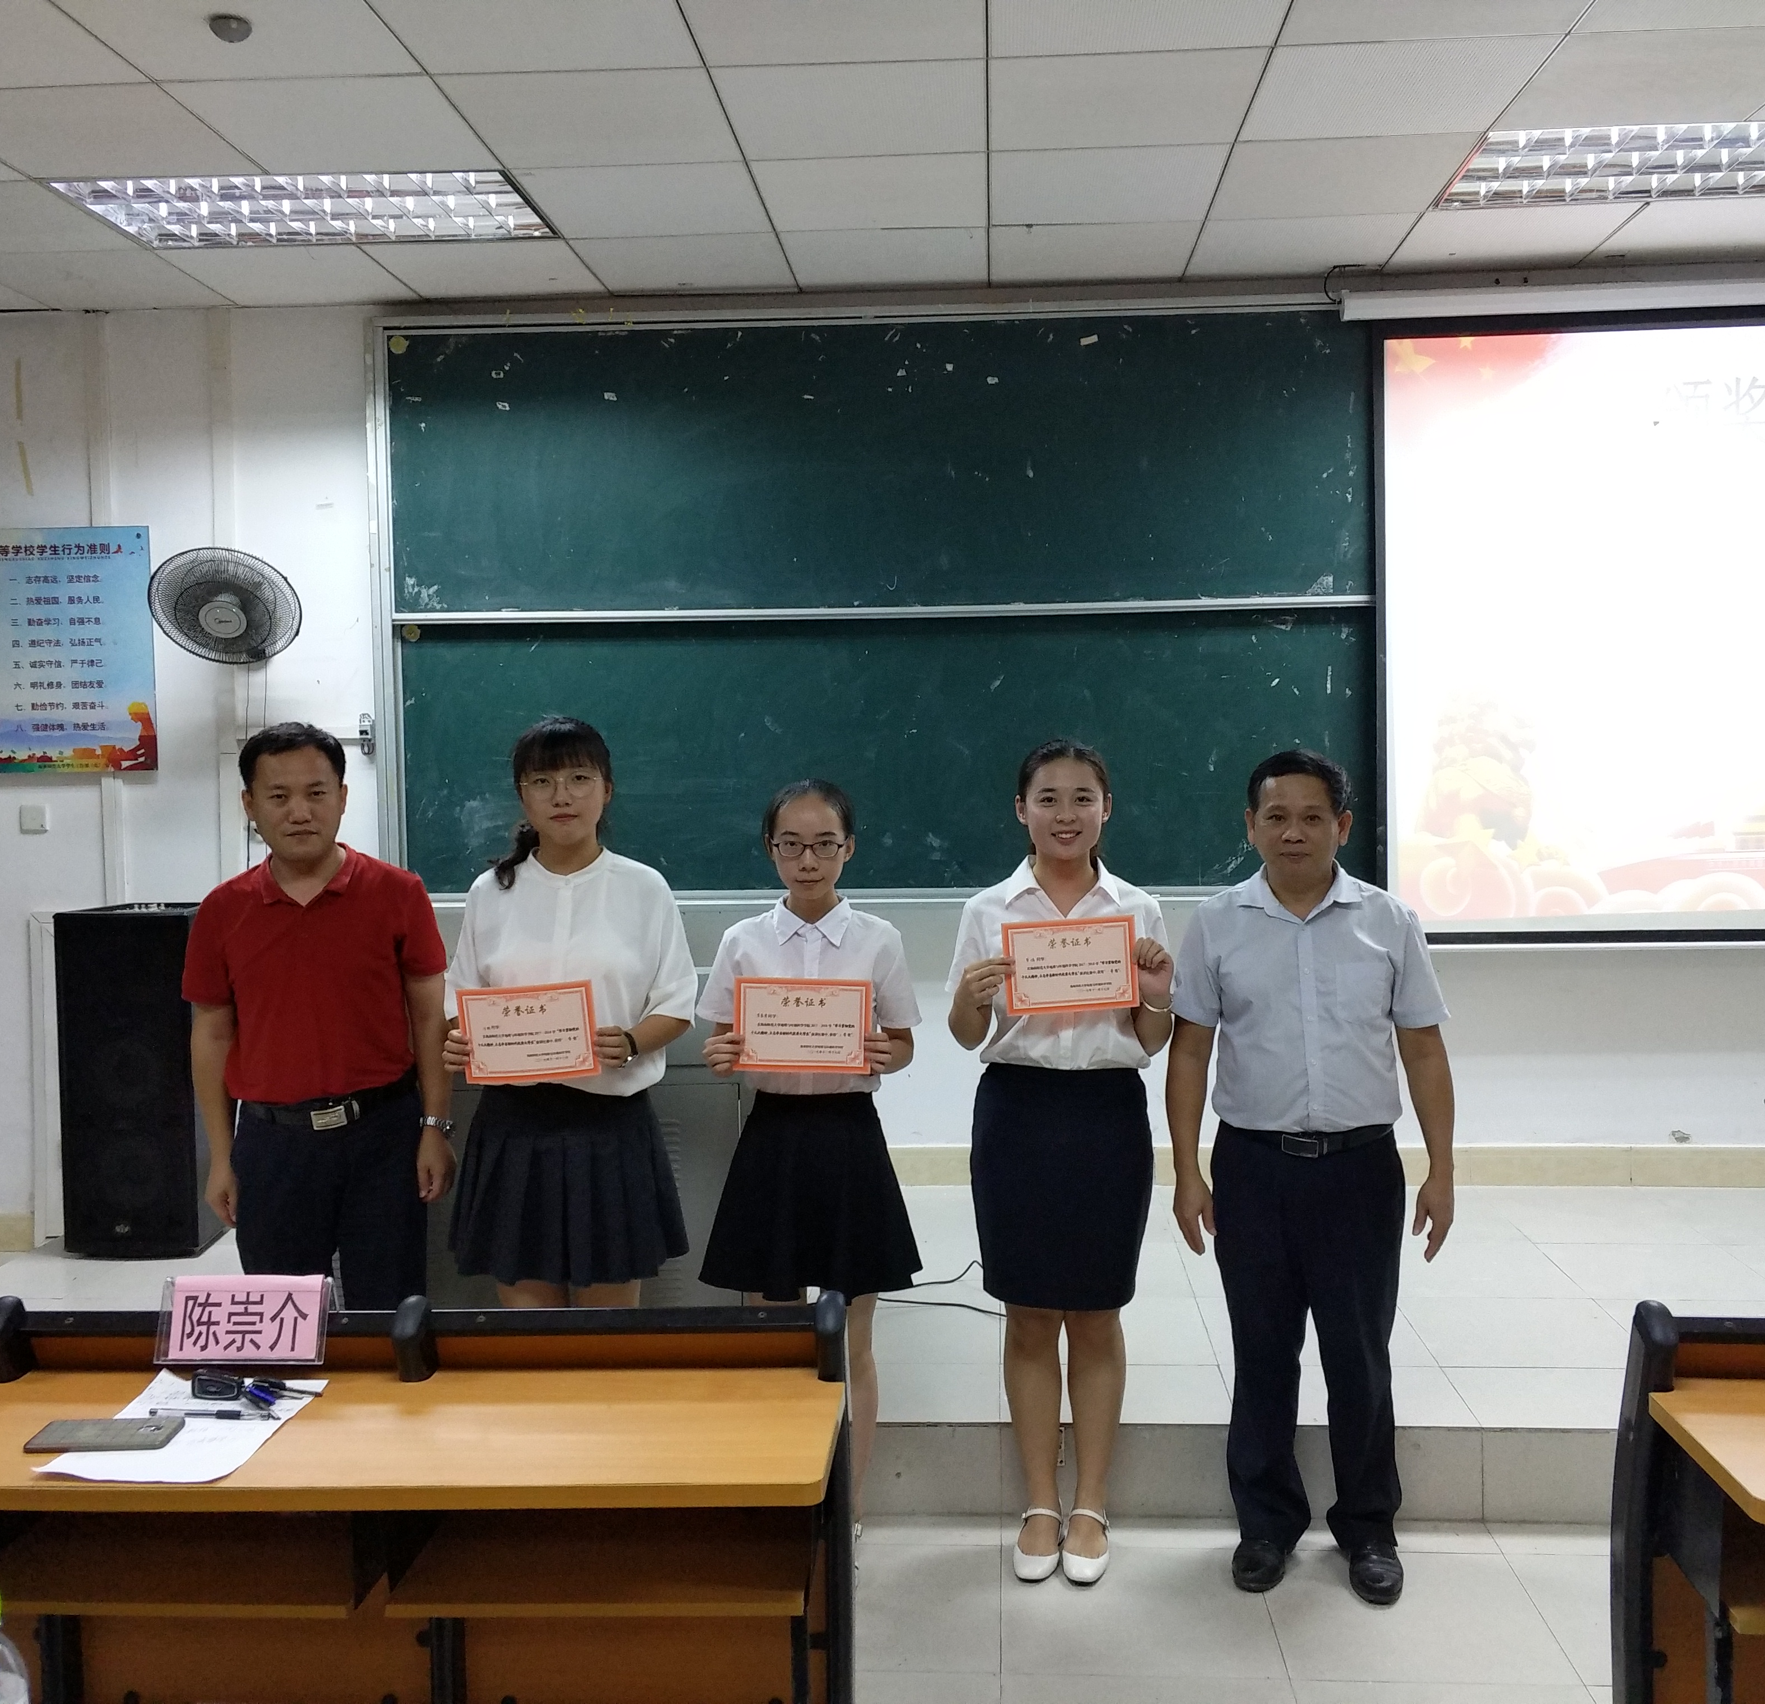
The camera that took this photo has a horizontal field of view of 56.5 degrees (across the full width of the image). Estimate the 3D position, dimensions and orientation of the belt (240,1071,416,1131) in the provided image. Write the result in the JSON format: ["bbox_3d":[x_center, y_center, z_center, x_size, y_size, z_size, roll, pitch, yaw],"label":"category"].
[{"bbox_3d":[-1.117,0.486,3.299,0.355,0.075,0.260,-1,4,-8],"label":"belt"}]

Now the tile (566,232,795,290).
[{"bbox_3d":[-0.598,-1.797,4.993,0.605,0.020,0.590,0,4,4],"label":"tile"}]

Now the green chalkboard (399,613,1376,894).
[{"bbox_3d":[0.133,-0.323,5.278,3.426,0.913,0.040,0,4,4],"label":"green chalkboard"}]

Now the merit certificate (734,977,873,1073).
[{"bbox_3d":[-0.148,0.327,3.065,0.256,0.181,0.005,1,4,5],"label":"merit certificate"}]

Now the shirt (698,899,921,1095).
[{"bbox_3d":[-0.147,0.287,3.280,0.440,0.400,0.260,-1,4,0],"label":"shirt"}]

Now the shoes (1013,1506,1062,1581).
[{"bbox_3d":[0.319,1.390,3.339,0.088,0.067,0.235,0,3,9],"label":"shoes"}]

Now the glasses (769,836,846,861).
[{"bbox_3d":[-0.148,-0.004,3.191,0.143,0.045,0.140,-1,3,1],"label":"glasses"}]

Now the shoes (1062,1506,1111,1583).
[{"bbox_3d":[0.412,1.387,3.327,0.088,0.072,0.235,0,3,9],"label":"shoes"}]

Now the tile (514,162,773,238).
[{"bbox_3d":[-0.641,-1.785,4.479,0.610,0.020,0.565,0,3,3],"label":"tile"}]

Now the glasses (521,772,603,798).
[{"bbox_3d":[-0.622,-0.135,3.260,0.147,0.050,0.137,-4,3,0],"label":"glasses"}]

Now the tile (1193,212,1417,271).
[{"bbox_3d":[1.219,-1.781,4.807,0.600,0.020,0.590,0,3,3],"label":"tile"}]

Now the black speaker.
[{"bbox_3d":[-2.188,0.665,4.950,0.410,0.985,0.420,0,4,7],"label":"black speaker"}]

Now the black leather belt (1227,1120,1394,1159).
[{"bbox_3d":[0.833,0.557,3.200,0.335,0.055,0.250,0,4,6],"label":"black leather belt"}]

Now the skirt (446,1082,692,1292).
[{"bbox_3d":[-0.632,0.625,3.288,0.480,0.400,0.370,-1,3,-4],"label":"skirt"}]

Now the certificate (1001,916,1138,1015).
[{"bbox_3d":[0.366,0.220,3.172,0.256,0.181,0.005,-4,4,-3],"label":"certificate"}]

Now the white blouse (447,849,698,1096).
[{"bbox_3d":[-0.615,0.234,3.250,0.490,0.500,0.280,-1,4,0],"label":"white blouse"}]

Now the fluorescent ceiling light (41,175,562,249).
[{"bbox_3d":[-1.526,-1.746,4.399,1.190,0.080,0.570,0,4,3],"label":"fluorescent ceiling light"}]

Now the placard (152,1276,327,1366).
[{"bbox_3d":[-0.833,0.612,2.173,0.226,0.105,0.090,0,3,3],"label":"placard"}]

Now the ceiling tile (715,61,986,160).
[{"bbox_3d":[-0.061,-1.702,3.756,0.600,0.018,0.580,0,4,3],"label":"ceiling tile"}]

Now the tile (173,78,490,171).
[{"bbox_3d":[-1.292,-1.748,3.946,0.610,0.020,0.565,0,3,3],"label":"tile"}]

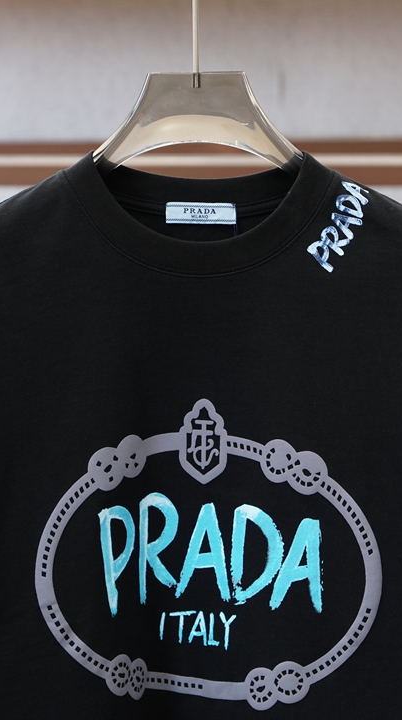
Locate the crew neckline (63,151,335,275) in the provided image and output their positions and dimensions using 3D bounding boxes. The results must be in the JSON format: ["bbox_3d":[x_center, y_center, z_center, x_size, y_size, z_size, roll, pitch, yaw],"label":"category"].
[{"bbox_3d":[-0.001,-0.128,2.220,0.235,0.108,0.100,0,3,0],"label":"crew neckline"}]

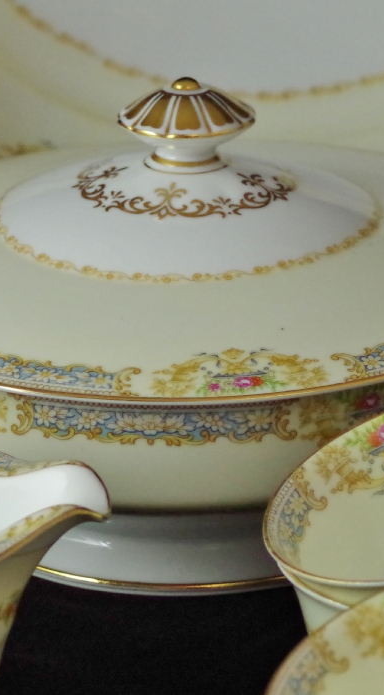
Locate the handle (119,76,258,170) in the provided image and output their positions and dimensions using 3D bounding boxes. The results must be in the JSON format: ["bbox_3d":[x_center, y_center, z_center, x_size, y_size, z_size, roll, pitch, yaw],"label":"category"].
[{"bbox_3d":[-0.002,-0.068,1.301,0.041,0.025,0.041,-1,21,0],"label":"handle"}]

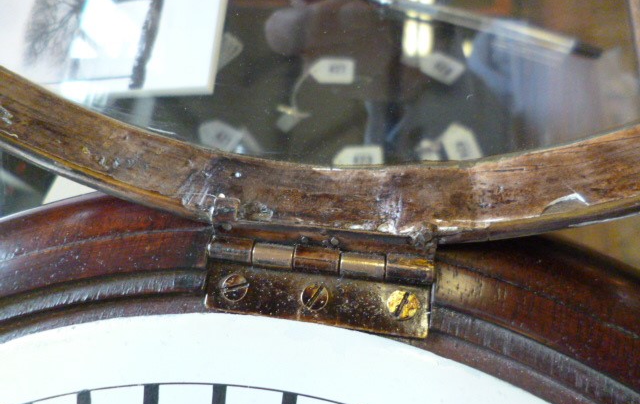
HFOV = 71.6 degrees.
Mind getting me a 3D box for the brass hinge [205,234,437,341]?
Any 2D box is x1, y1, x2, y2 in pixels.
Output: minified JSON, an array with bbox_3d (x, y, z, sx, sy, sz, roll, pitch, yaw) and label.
[{"bbox_3d":[-0.002,0.017,0.095,0.050,0.007,0.017,4,79,13],"label":"brass hinge"}]

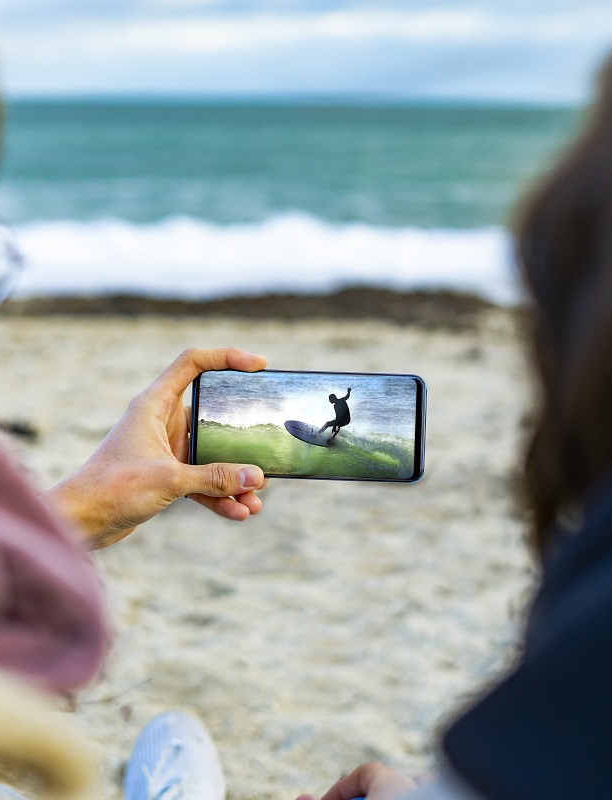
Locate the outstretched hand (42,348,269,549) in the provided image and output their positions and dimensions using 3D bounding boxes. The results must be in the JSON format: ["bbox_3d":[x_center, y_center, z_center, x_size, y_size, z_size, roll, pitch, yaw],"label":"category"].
[{"bbox_3d":[-0.103,0.031,1.138,0.148,0.130,0.105,-3,11,-18],"label":"outstretched hand"}]

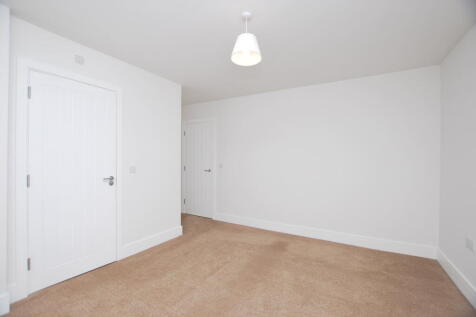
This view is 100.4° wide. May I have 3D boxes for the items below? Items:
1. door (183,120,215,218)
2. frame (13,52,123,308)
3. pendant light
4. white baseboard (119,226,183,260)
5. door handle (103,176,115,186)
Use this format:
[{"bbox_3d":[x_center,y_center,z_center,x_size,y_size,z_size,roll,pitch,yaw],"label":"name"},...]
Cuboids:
[{"bbox_3d":[-0.825,0.232,4.180,0.760,1.980,0.045,0,-1,29],"label":"door"},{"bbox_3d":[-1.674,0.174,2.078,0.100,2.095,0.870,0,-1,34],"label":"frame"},{"bbox_3d":[0.071,-0.998,1.600,0.250,0.390,0.250,0,-1,0],"label":"pendant light"},{"bbox_3d":[-1.158,1.161,2.811,0.018,0.140,0.930,0,-1,34],"label":"white baseboard"},{"bbox_3d":[-1.474,0.265,2.268,0.060,0.110,0.135,0,-1,34],"label":"door handle"}]

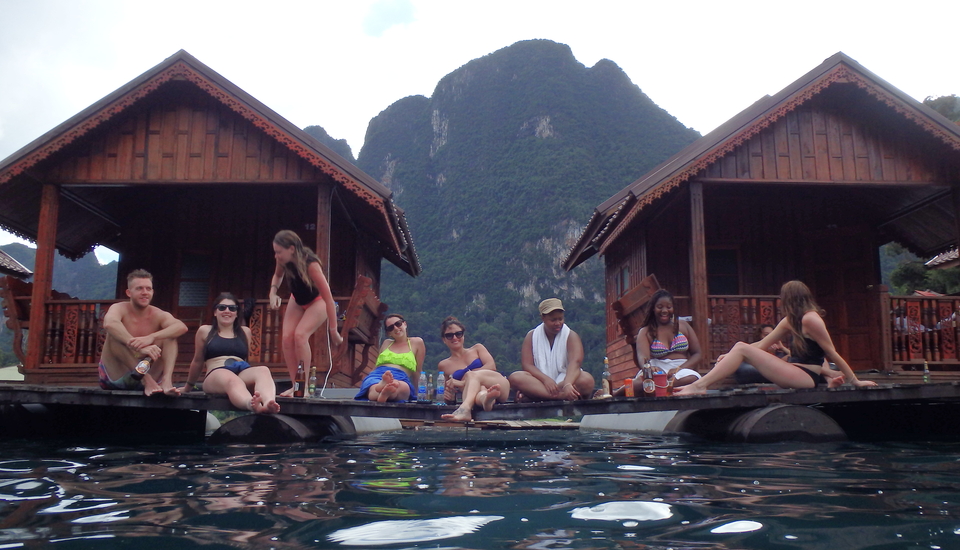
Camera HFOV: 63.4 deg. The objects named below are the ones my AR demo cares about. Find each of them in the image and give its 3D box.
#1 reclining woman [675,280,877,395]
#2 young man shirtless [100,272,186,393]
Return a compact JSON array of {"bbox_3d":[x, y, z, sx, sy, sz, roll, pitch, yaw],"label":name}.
[{"bbox_3d":[2.224,0.479,5.905,1.430,0.840,0.570,0,-10,-3],"label":"reclining woman"},{"bbox_3d":[-2.568,0.460,5.908,0.570,0.880,0.680,6,-12,-33],"label":"young man shirtless"}]

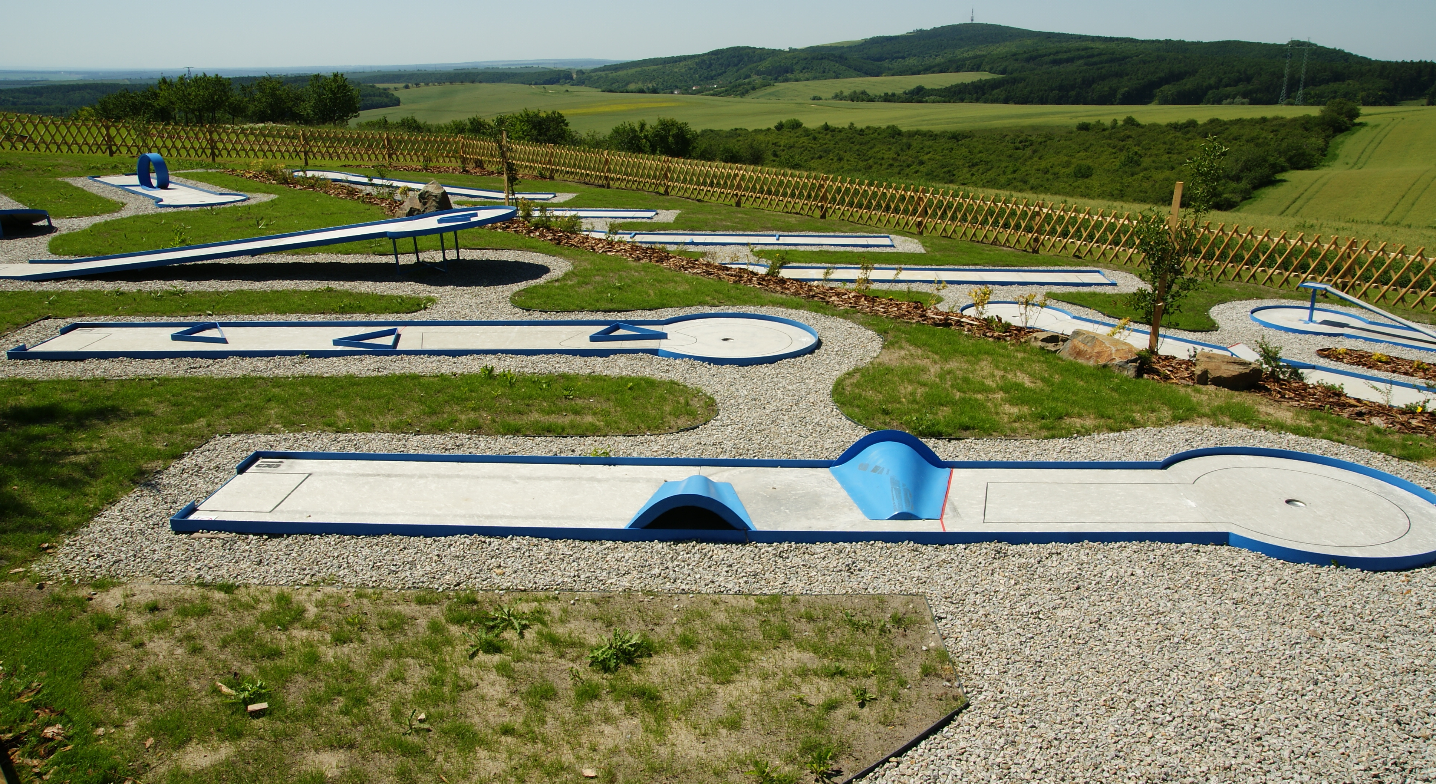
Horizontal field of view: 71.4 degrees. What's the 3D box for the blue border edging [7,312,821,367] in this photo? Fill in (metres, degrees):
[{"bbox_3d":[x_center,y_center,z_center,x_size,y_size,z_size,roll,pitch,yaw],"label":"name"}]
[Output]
[{"bbox_3d":[-2.347,-0.421,8.113,6.300,0.080,1.420,0,18,1],"label":"blue border edging"}]

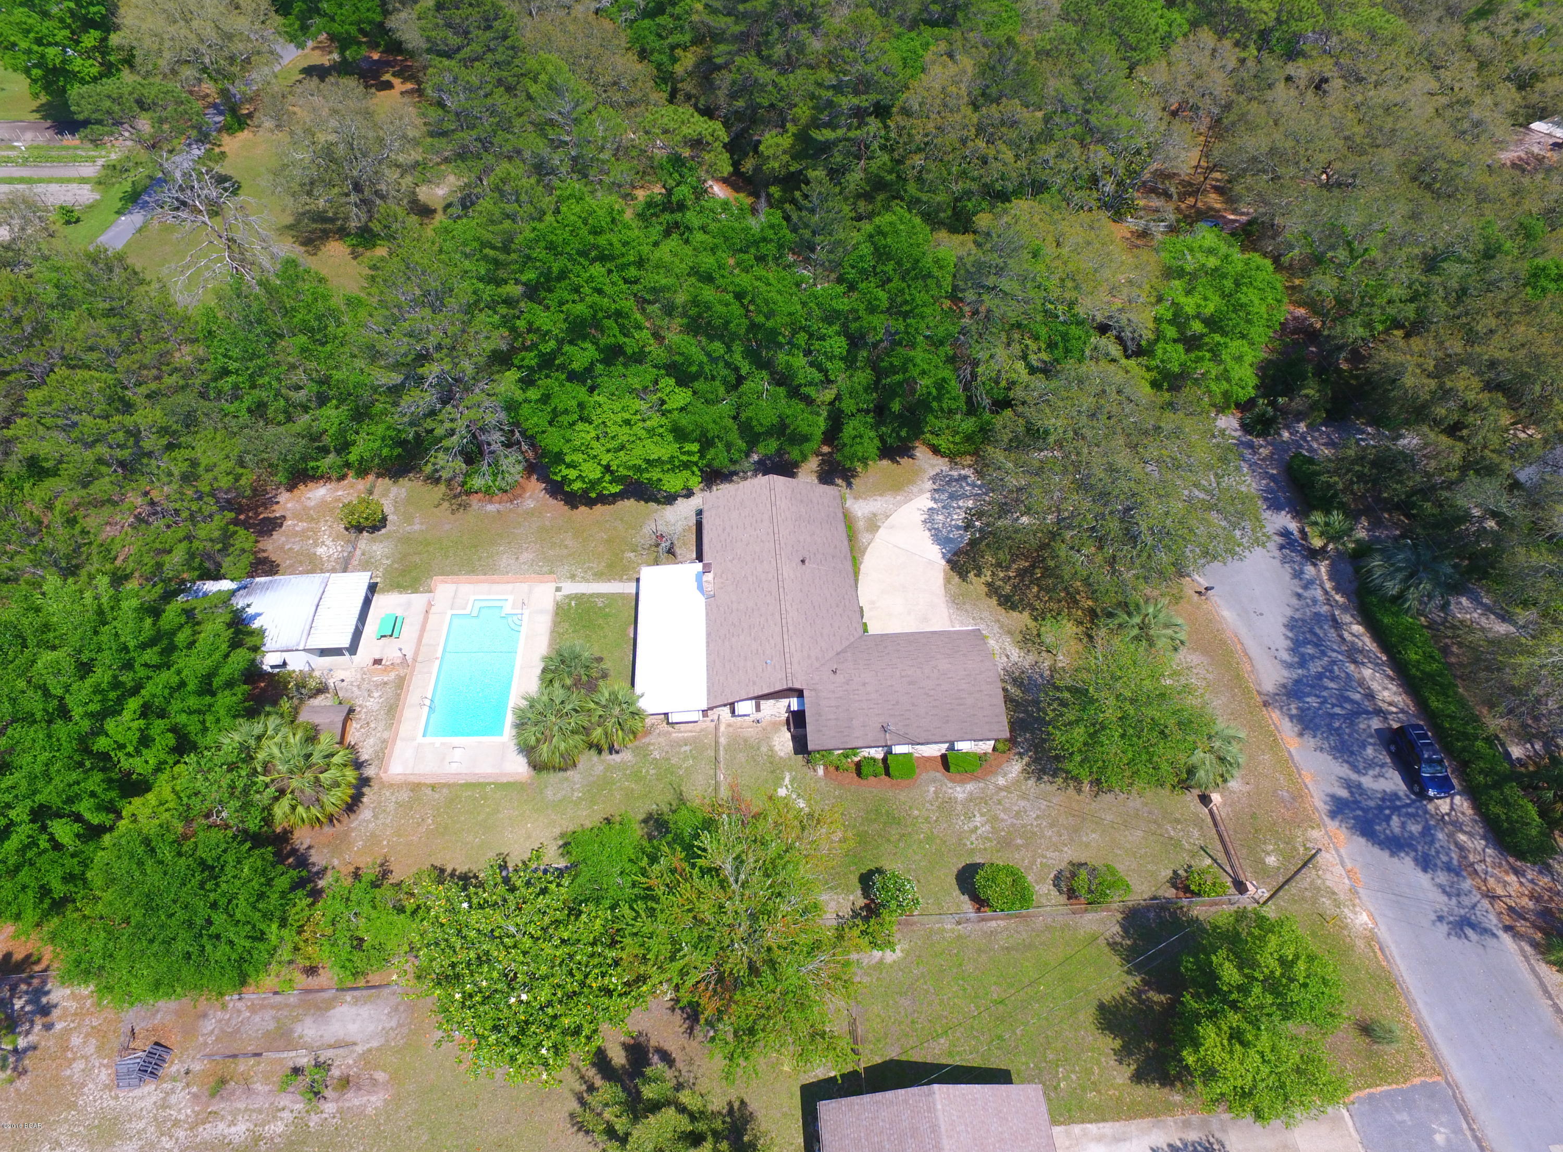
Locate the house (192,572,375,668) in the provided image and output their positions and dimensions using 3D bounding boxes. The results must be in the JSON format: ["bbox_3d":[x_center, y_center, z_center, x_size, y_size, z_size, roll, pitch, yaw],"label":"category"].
[{"bbox_3d":[-33.255,3.136,59.315,11.900,2.750,6.500,-2,48,-3],"label":"house"}]

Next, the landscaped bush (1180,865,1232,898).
[{"bbox_3d":[23.413,17.009,49.782,2.100,2.000,1.900,3,49,0],"label":"landscaped bush"}]

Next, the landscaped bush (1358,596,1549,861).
[{"bbox_3d":[42.399,8.528,57.400,2.100,1.600,20.200,0,48,-2],"label":"landscaped bush"}]

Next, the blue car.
[{"bbox_3d":[38.834,11.219,54.736,1.850,1.750,4.650,-2,48,-3],"label":"blue car"}]

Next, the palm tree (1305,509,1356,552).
[{"bbox_3d":[40.933,-3.185,67.592,3.400,2.700,3.500,3,49,0],"label":"palm tree"}]

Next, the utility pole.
[{"bbox_3d":[26.735,15.999,47.474,0.300,7.000,0.300,3,49,0],"label":"utility pole"}]

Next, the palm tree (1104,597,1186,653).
[{"bbox_3d":[24.265,3.567,60.662,5.300,3.300,4.800,3,49,0],"label":"palm tree"}]

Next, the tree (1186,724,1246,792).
[{"bbox_3d":[25.526,11.168,54.090,4.000,3.300,4.500,3,49,0],"label":"tree"}]

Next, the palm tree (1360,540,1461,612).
[{"bbox_3d":[44.231,0.288,64.098,6.500,3.600,6.400,3,49,0],"label":"palm tree"}]

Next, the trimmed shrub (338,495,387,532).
[{"bbox_3d":[-31.160,-4.709,67.118,3.250,1.900,3.100,-2,48,-3],"label":"trimmed shrub"}]

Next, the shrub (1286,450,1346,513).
[{"bbox_3d":[42.929,-7.470,72.027,2.300,1.600,7.200,-2,48,-3],"label":"shrub"}]

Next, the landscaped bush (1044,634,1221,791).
[{"bbox_3d":[20.972,8.470,54.671,10.400,5.700,10.400,3,49,0],"label":"landscaped bush"}]

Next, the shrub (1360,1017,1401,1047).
[{"bbox_3d":[30.352,23.005,45.493,1.600,1.000,1.500,3,49,0],"label":"shrub"}]

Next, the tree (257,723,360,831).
[{"bbox_3d":[-25.062,11.817,49.156,5.100,6.400,5.100,-2,48,-3],"label":"tree"}]

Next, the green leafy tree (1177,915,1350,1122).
[{"bbox_3d":[22.024,20.747,42.557,7.300,7.900,9.000,3,49,0],"label":"green leafy tree"}]

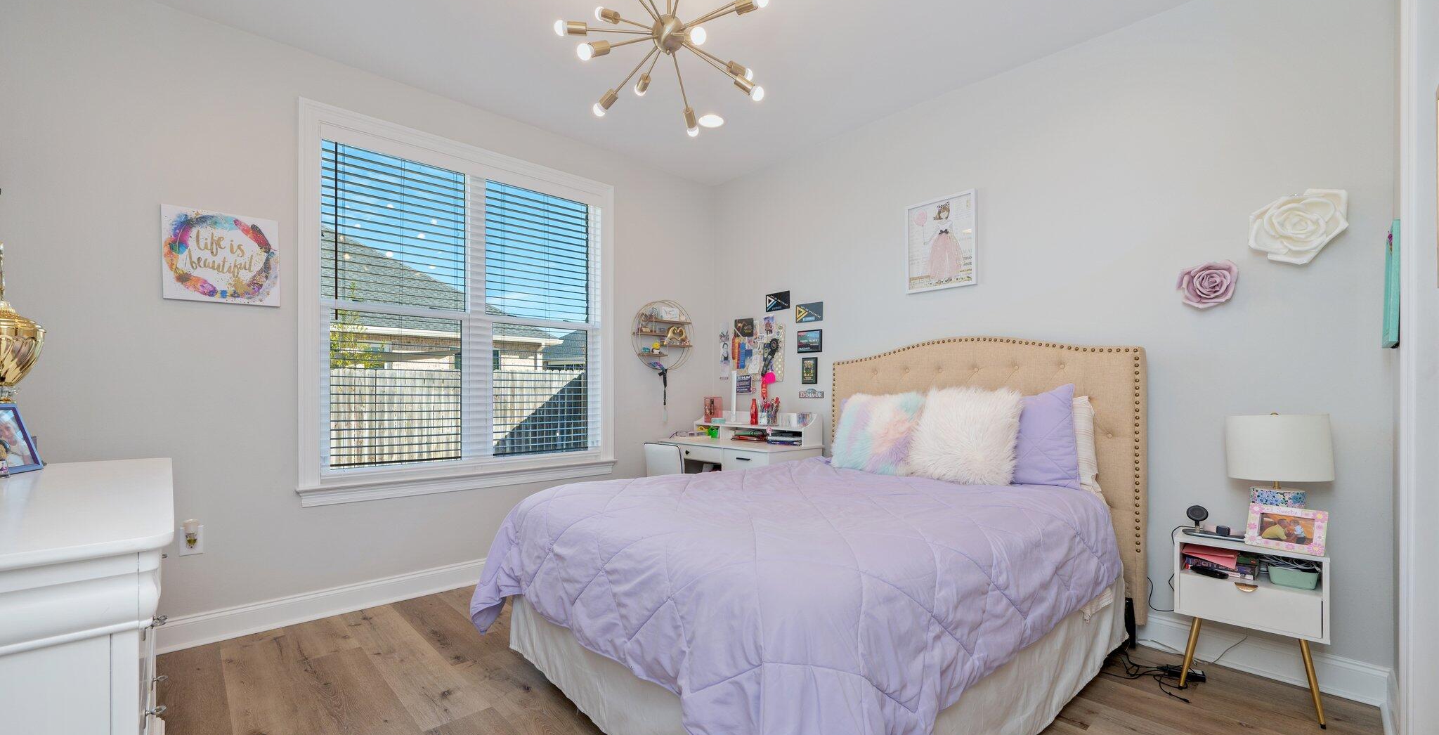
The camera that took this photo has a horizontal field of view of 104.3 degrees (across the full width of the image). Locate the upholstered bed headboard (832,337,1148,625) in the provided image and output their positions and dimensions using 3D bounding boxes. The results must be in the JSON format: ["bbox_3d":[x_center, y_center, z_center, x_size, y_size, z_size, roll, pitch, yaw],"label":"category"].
[{"bbox_3d":[1.271,0.478,2.934,0.090,1.254,1.571,1,-2,-43],"label":"upholstered bed headboard"}]

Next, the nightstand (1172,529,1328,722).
[{"bbox_3d":[1.972,0.922,2.080,0.330,0.565,0.400,1,-2,-45],"label":"nightstand"}]

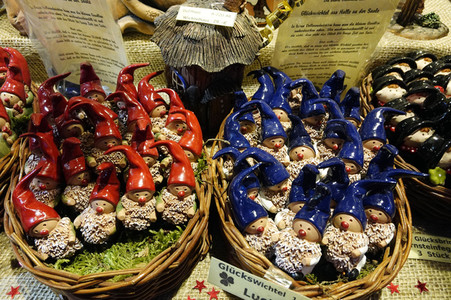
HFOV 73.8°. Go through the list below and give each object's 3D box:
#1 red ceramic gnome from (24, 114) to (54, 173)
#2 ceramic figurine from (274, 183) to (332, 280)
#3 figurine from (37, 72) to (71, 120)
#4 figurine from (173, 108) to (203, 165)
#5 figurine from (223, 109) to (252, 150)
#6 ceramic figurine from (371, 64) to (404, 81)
[{"bbox_3d":[-0.214,-0.005,0.352,0.042,0.085,0.042,2,23,2],"label":"red ceramic gnome"},{"bbox_3d":[0.069,0.072,0.265,0.042,0.085,0.041,8,17,9],"label":"ceramic figurine"},{"bbox_3d":[-0.215,-0.043,0.385,0.044,0.086,0.042,0,26,0],"label":"figurine"},{"bbox_3d":[-0.041,-0.003,0.340,0.042,0.086,0.042,-3,23,-4],"label":"figurine"},{"bbox_3d":[0.018,0.003,0.337,0.042,0.085,0.042,-3,23,-4],"label":"figurine"},{"bbox_3d":[0.249,-0.095,0.470,0.050,0.078,0.046,-3,26,-4],"label":"ceramic figurine"}]

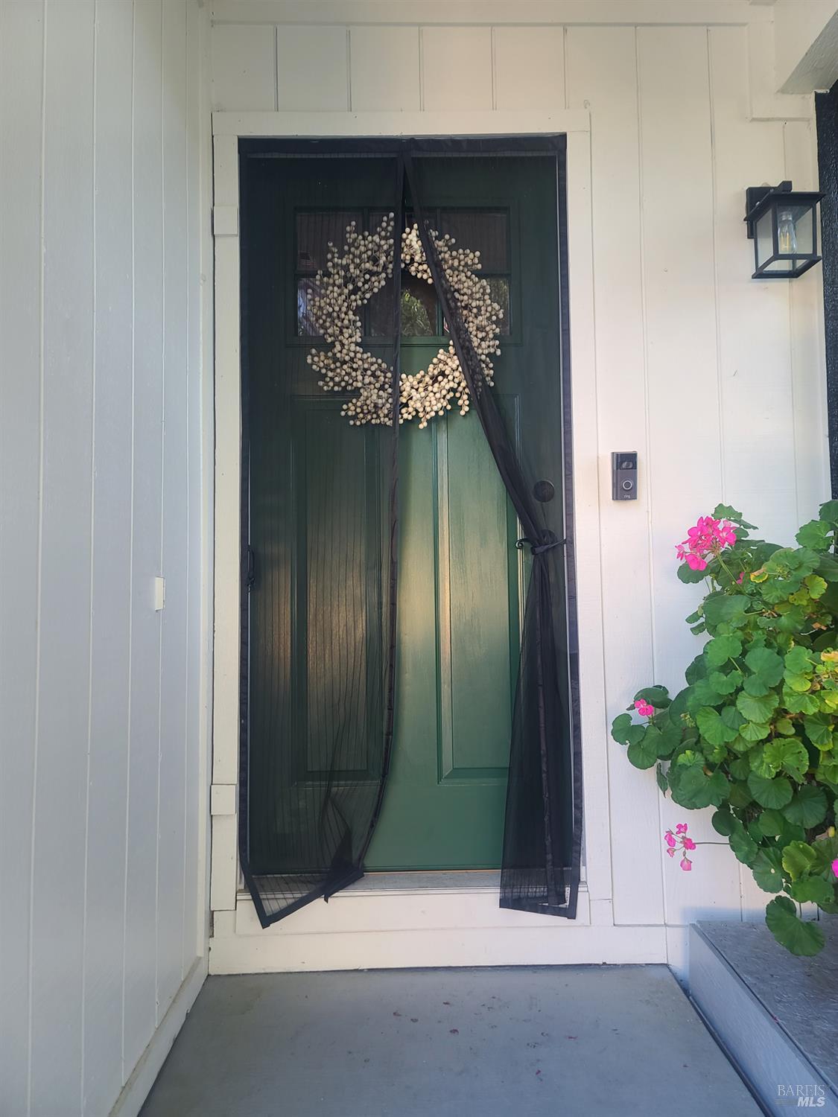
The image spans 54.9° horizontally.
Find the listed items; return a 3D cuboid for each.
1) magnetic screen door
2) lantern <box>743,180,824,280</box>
[{"bbox_3d":[-0.033,-0.113,2.136,0.901,2.095,0.079,-1,-4,-1],"label":"magnetic screen door"},{"bbox_3d":[0.956,-0.886,2.128,0.144,0.271,0.184,-1,-4,-1],"label":"lantern"}]

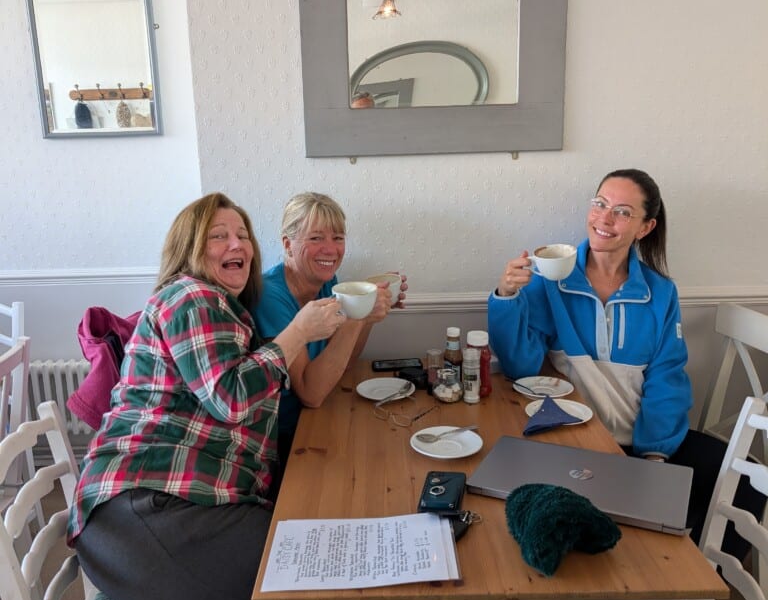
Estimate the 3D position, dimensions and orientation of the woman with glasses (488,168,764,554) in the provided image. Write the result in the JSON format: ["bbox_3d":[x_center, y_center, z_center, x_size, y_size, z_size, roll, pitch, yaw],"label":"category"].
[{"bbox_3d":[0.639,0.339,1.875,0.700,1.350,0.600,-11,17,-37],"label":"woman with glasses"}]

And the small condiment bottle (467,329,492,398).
[{"bbox_3d":[0.257,0.165,1.913,0.068,0.183,0.064,-1,13,0],"label":"small condiment bottle"}]

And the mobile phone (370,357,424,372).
[{"bbox_3d":[0.044,0.197,2.149,0.154,0.011,0.074,-5,14,-5],"label":"mobile phone"}]

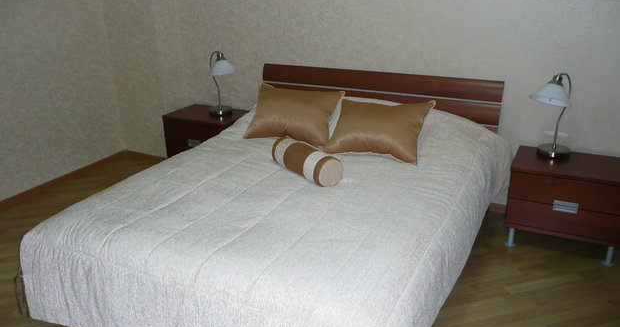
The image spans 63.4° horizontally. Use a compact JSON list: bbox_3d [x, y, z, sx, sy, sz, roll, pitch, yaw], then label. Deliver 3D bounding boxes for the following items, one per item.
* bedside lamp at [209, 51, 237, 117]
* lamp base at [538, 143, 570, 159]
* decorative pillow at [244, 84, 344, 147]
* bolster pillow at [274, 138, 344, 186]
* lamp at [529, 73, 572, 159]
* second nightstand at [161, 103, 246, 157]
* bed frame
[{"bbox_3d":[-0.672,-0.609,3.805,0.250,0.465,0.220,18,28,40],"label":"bedside lamp"},{"bbox_3d":[1.450,-0.082,2.977,0.190,0.035,0.190,9,23,24],"label":"lamp base"},{"bbox_3d":[-0.111,-0.306,3.144,0.560,0.150,0.420,9,63,24],"label":"decorative pillow"},{"bbox_3d":[-0.022,-0.015,2.637,0.145,0.145,0.410,-16,26,-35],"label":"bolster pillow"},{"bbox_3d":[1.413,-0.282,2.892,0.250,0.465,0.220,-5,22,-11],"label":"lamp"},{"bbox_3d":[-0.770,-0.142,3.942,0.612,0.497,0.401,9,23,24],"label":"second nightstand"},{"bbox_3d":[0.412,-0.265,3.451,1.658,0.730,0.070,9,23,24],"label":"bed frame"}]

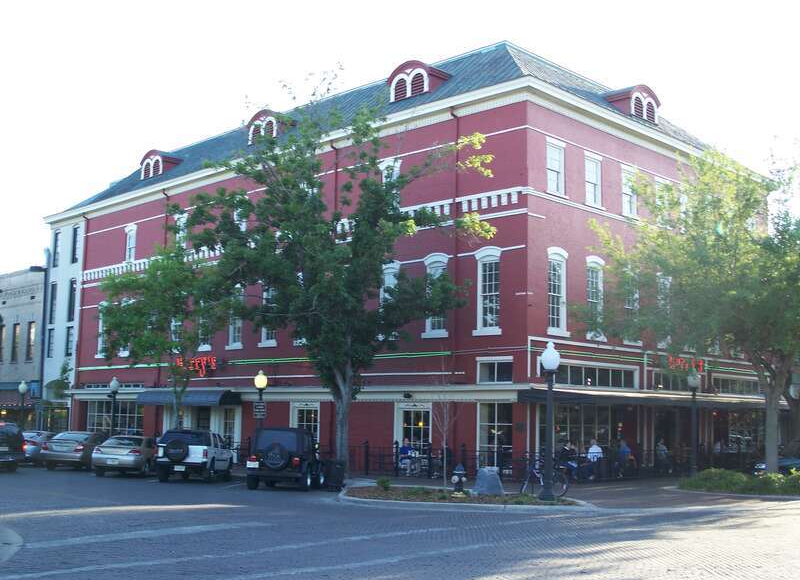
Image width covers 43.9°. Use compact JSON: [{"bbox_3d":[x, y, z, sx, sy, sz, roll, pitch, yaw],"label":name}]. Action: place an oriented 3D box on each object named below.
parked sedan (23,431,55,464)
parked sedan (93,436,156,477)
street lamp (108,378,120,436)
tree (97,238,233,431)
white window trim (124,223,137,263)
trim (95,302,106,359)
[{"bbox_3d":[-15.570,6.817,43.367,1.770,1.430,4.650,1,-7,4],"label":"parked sedan"},{"bbox_3d":[-9.501,5.953,35.884,1.780,1.420,4.720,0,-7,4],"label":"parked sedan"},{"bbox_3d":[-13.191,5.897,45.620,0.450,3.750,0.450,1,-7,0],"label":"street lamp"},{"bbox_3d":[-9.118,2.539,39.313,5.000,8.800,5.000,-6,-11,45],"label":"tree"},{"bbox_3d":[-14.212,-2.466,52.280,1.300,2.080,0.200,-6,-11,45],"label":"white window trim"},{"bbox_3d":[-16.128,2.191,53.516,1.330,3.070,0.200,-6,-11,45],"label":"trim"}]

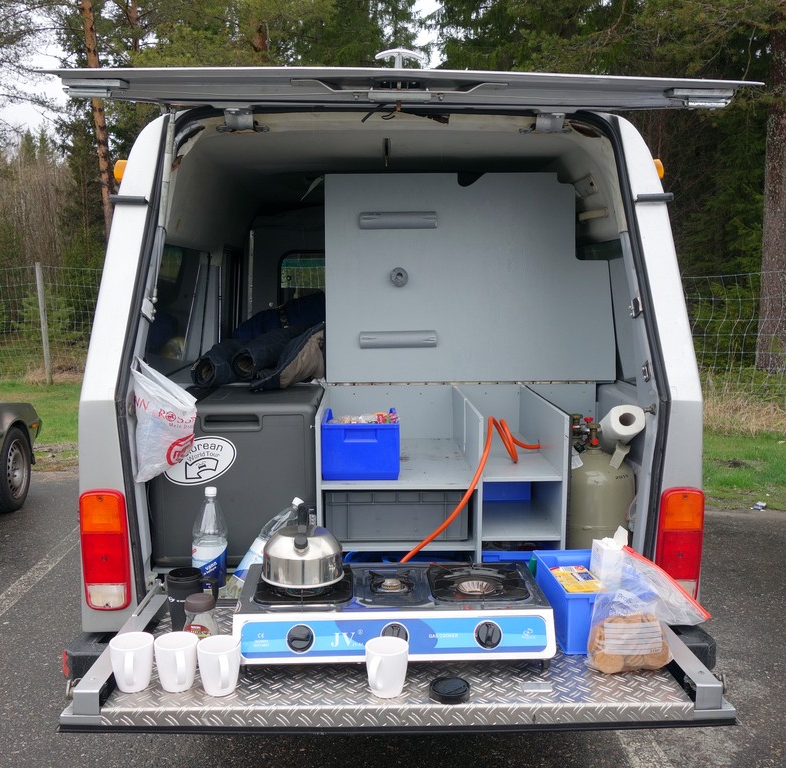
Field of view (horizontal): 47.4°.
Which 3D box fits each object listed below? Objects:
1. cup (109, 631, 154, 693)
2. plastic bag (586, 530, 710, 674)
[{"bbox_3d":[-0.519,0.559,1.782,0.087,0.096,0.116,-1,6,-11],"label":"cup"},{"bbox_3d":[0.540,0.470,1.900,0.250,0.260,0.130,0,6,5],"label":"plastic bag"}]

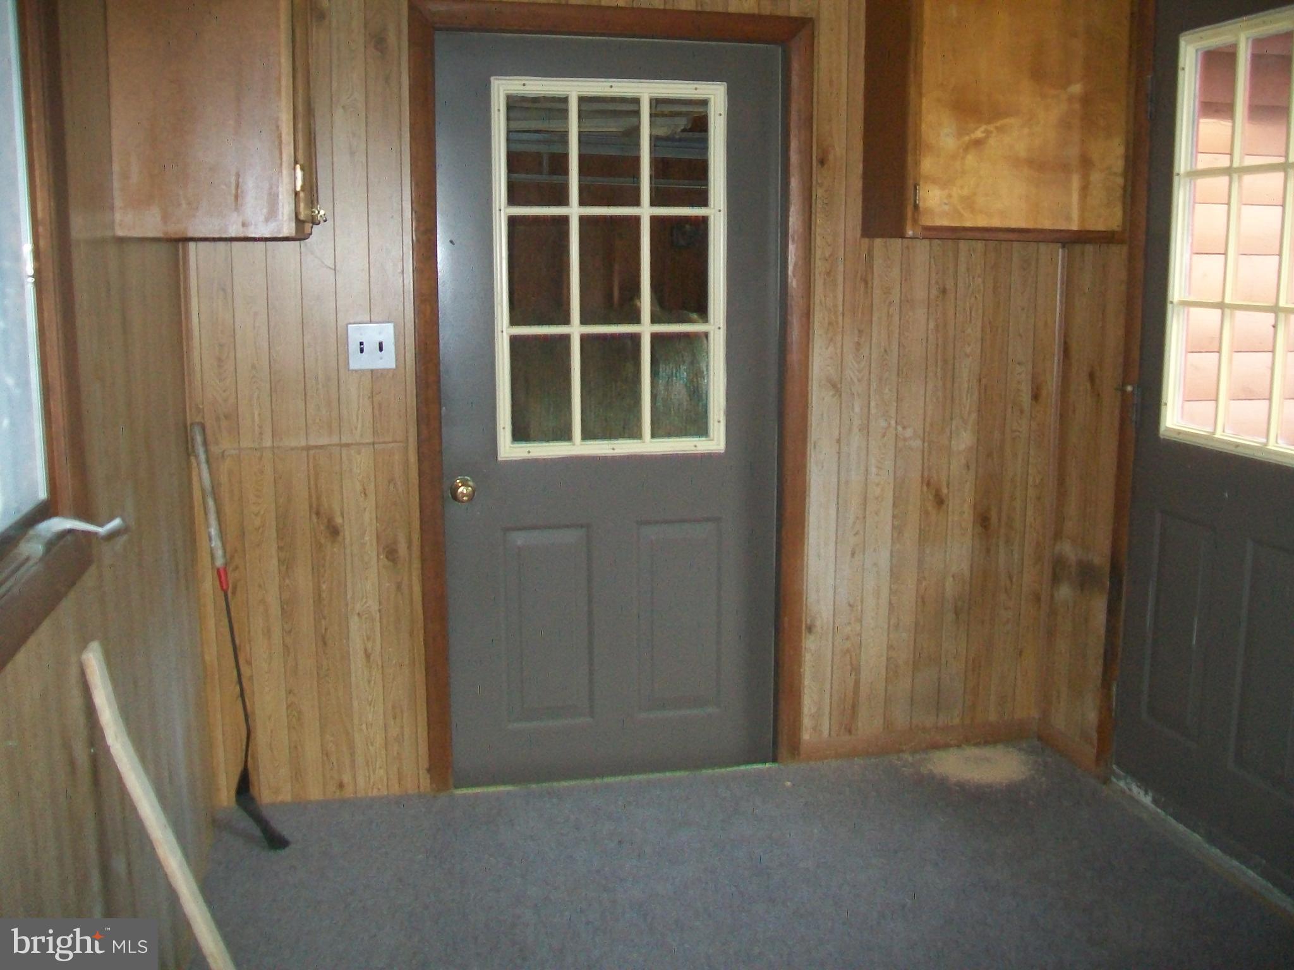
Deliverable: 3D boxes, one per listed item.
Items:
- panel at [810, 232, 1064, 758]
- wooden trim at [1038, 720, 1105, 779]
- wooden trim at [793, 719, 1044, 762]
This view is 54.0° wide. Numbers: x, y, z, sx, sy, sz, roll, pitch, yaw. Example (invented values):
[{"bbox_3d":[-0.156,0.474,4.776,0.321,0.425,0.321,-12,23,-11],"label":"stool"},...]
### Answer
[{"bbox_3d":[0.822,0.022,3.663,0.758,1.439,0.020,-2,9,-12],"label":"panel"},{"bbox_3d":[1.226,0.771,3.699,0.020,0.072,0.315,-2,9,-12],"label":"wooden trim"},{"bbox_3d":[0.814,0.761,3.766,0.762,0.072,0.020,-2,9,-12],"label":"wooden trim"}]

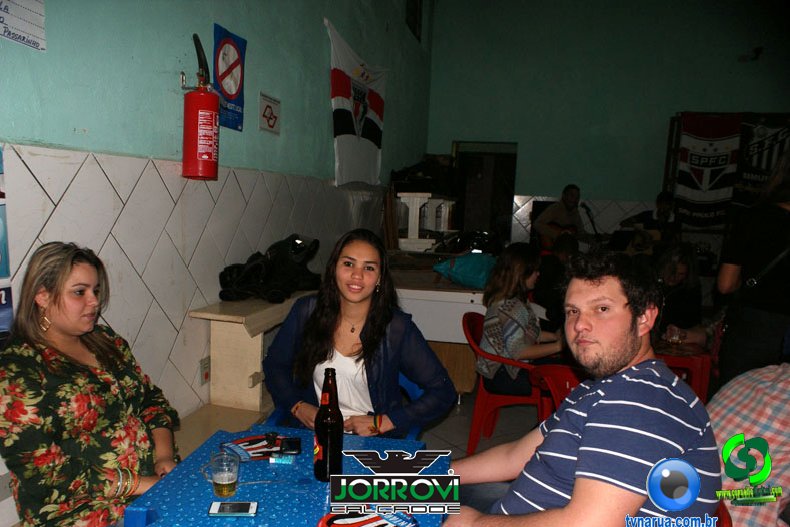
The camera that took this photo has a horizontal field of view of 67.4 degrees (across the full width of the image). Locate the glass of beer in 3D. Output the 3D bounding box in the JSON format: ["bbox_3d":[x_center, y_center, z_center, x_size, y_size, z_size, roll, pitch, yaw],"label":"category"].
[{"bbox_3d":[-0.409,0.505,1.434,0.074,0.096,0.072,2,6,0],"label":"glass of beer"}]

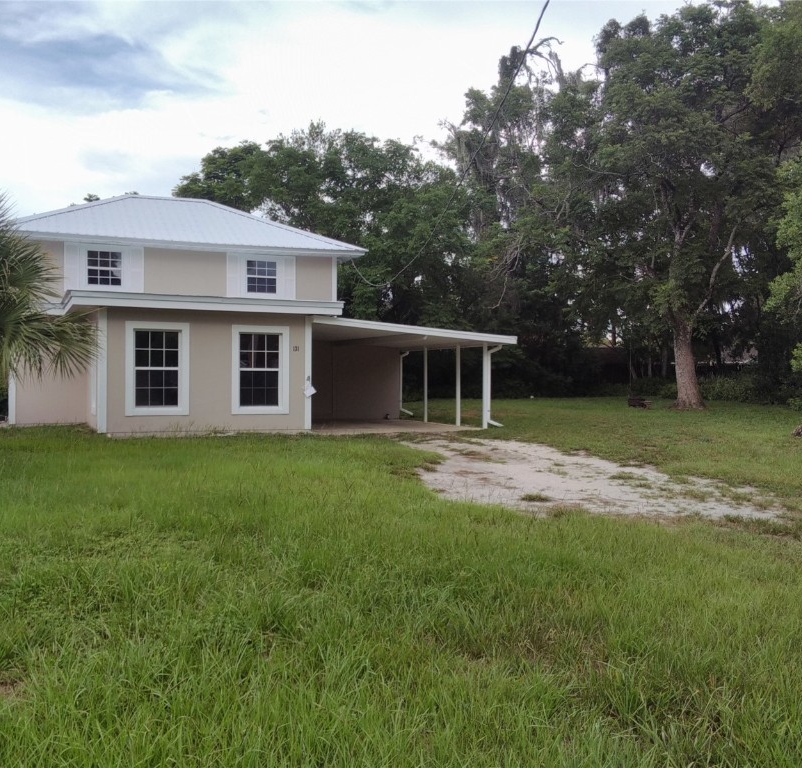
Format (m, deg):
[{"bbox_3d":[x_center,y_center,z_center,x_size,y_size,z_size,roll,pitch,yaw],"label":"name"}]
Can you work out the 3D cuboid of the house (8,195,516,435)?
[{"bbox_3d":[-5.071,-2.357,23.098,11.801,6.783,12.852,0,0,-23],"label":"house"}]

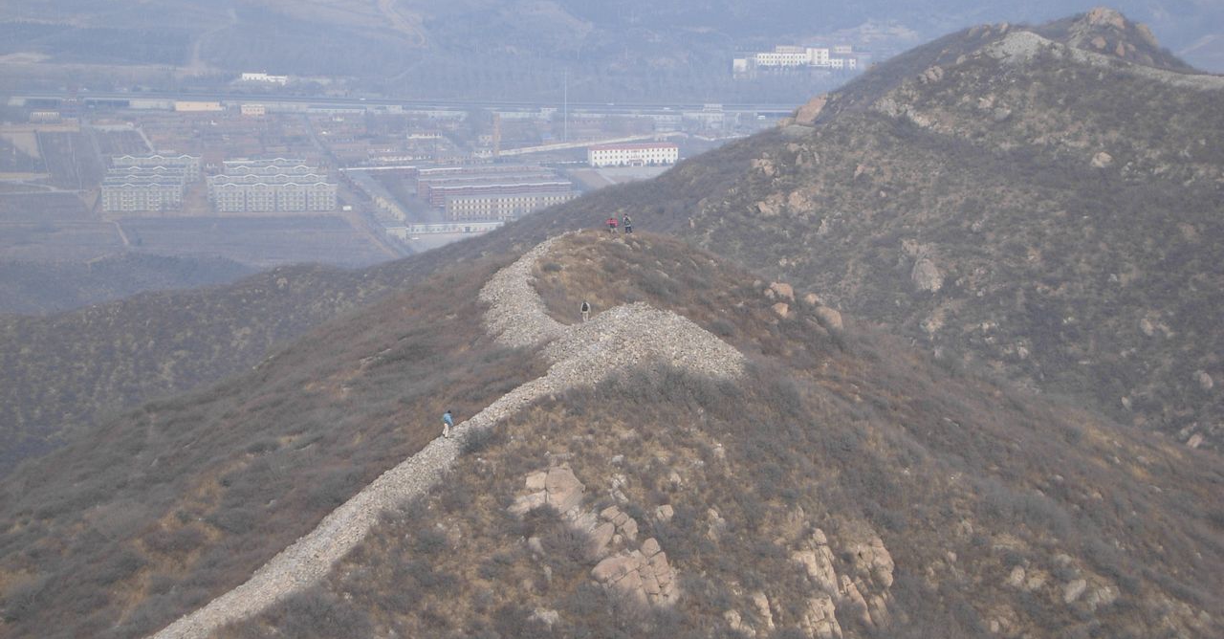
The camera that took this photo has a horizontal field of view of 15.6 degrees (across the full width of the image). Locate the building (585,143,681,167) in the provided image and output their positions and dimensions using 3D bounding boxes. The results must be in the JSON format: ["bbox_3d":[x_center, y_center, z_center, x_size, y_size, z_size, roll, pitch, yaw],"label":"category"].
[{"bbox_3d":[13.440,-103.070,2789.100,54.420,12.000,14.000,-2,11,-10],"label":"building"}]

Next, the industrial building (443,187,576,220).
[{"bbox_3d":[-57.350,-67.130,2633.600,81.420,14.200,13.500,-2,11,-12],"label":"industrial building"}]

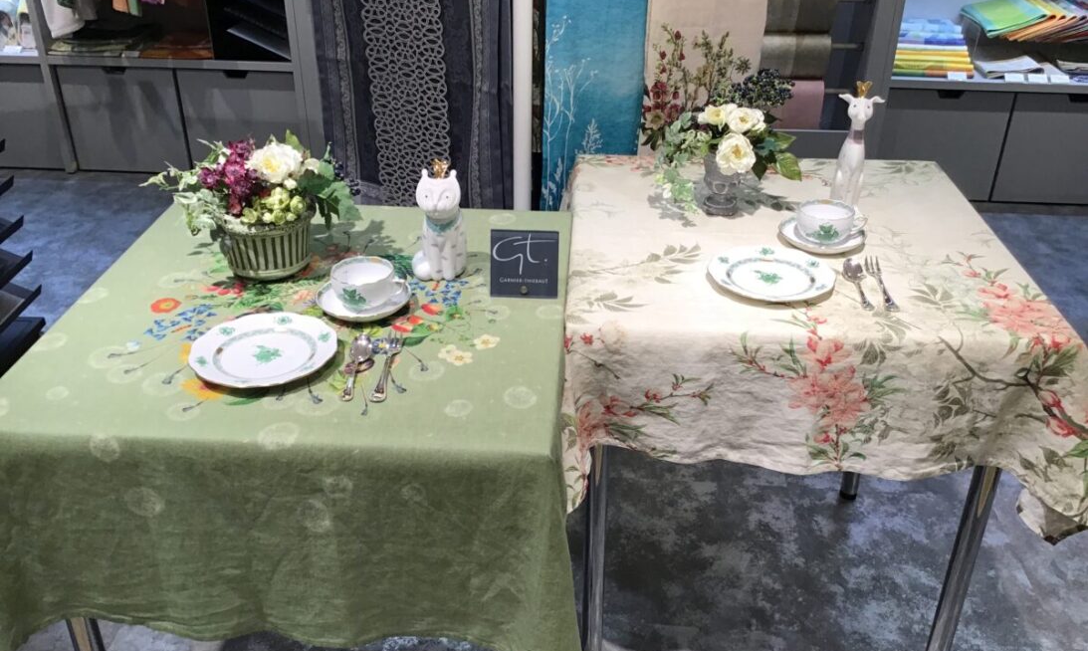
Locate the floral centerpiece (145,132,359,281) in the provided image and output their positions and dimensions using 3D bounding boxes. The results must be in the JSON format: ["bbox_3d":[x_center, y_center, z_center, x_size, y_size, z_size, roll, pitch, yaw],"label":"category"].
[{"bbox_3d":[-0.431,-0.189,1.442,0.295,0.205,0.230,2,28,3],"label":"floral centerpiece"}]

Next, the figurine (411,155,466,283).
[{"bbox_3d":[-0.153,-0.158,1.422,0.076,0.178,0.076,3,28,5],"label":"figurine"}]

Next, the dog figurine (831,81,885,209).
[{"bbox_3d":[0.531,-0.306,1.668,0.076,0.213,0.082,3,28,5],"label":"dog figurine"}]

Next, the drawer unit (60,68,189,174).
[{"bbox_3d":[-1.723,-0.943,4.230,0.487,0.430,0.420,2,28,4],"label":"drawer unit"}]

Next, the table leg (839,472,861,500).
[{"bbox_3d":[0.703,0.065,2.061,0.041,0.742,0.041,2,28,3],"label":"table leg"}]

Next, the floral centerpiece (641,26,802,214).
[{"bbox_3d":[0.301,-0.339,1.636,0.265,0.295,0.205,2,28,3],"label":"floral centerpiece"}]

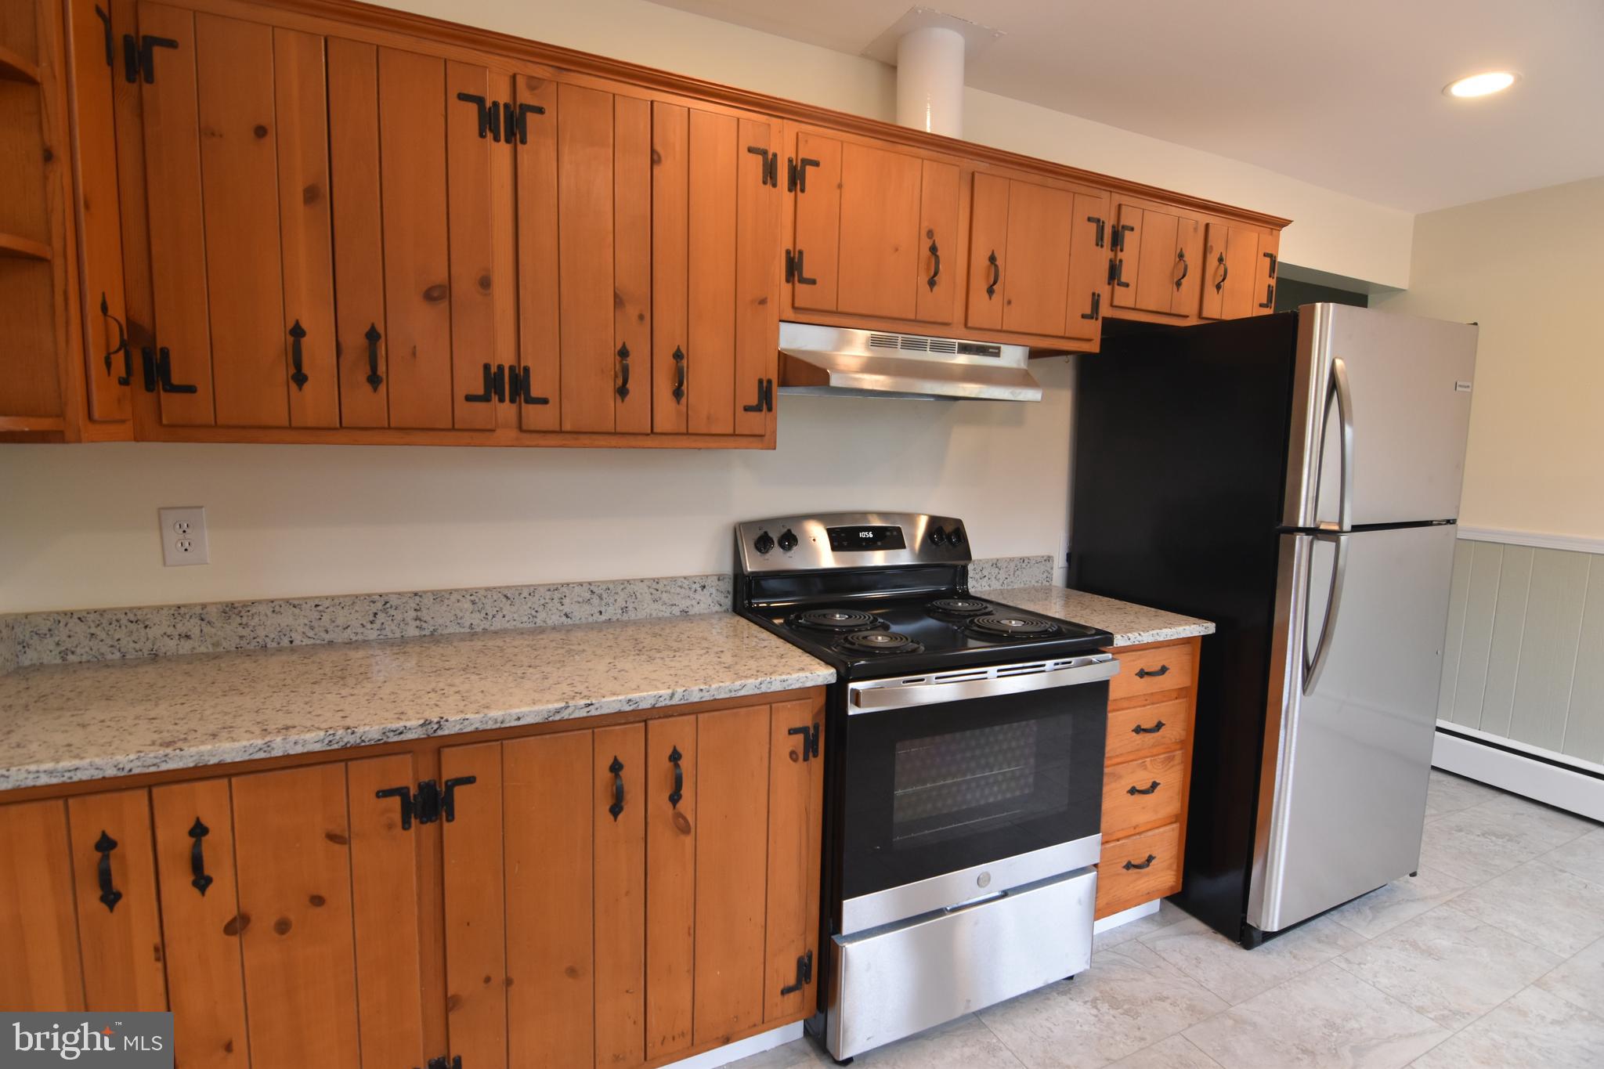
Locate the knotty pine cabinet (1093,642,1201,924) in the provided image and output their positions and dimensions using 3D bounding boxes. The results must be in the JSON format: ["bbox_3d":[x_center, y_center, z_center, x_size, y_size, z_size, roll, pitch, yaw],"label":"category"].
[{"bbox_3d":[0.818,0.633,2.241,0.370,0.767,0.640,-2,7,-23],"label":"knotty pine cabinet"}]

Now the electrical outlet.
[{"bbox_3d":[-1.355,0.004,1.563,0.078,0.126,0.008,-2,7,-23],"label":"electrical outlet"}]

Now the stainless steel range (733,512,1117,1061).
[{"bbox_3d":[0.318,0.565,1.965,0.756,1.185,0.690,-2,7,-23],"label":"stainless steel range"}]

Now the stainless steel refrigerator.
[{"bbox_3d":[1.466,0.244,2.347,0.742,1.770,0.835,-2,7,-24],"label":"stainless steel refrigerator"}]

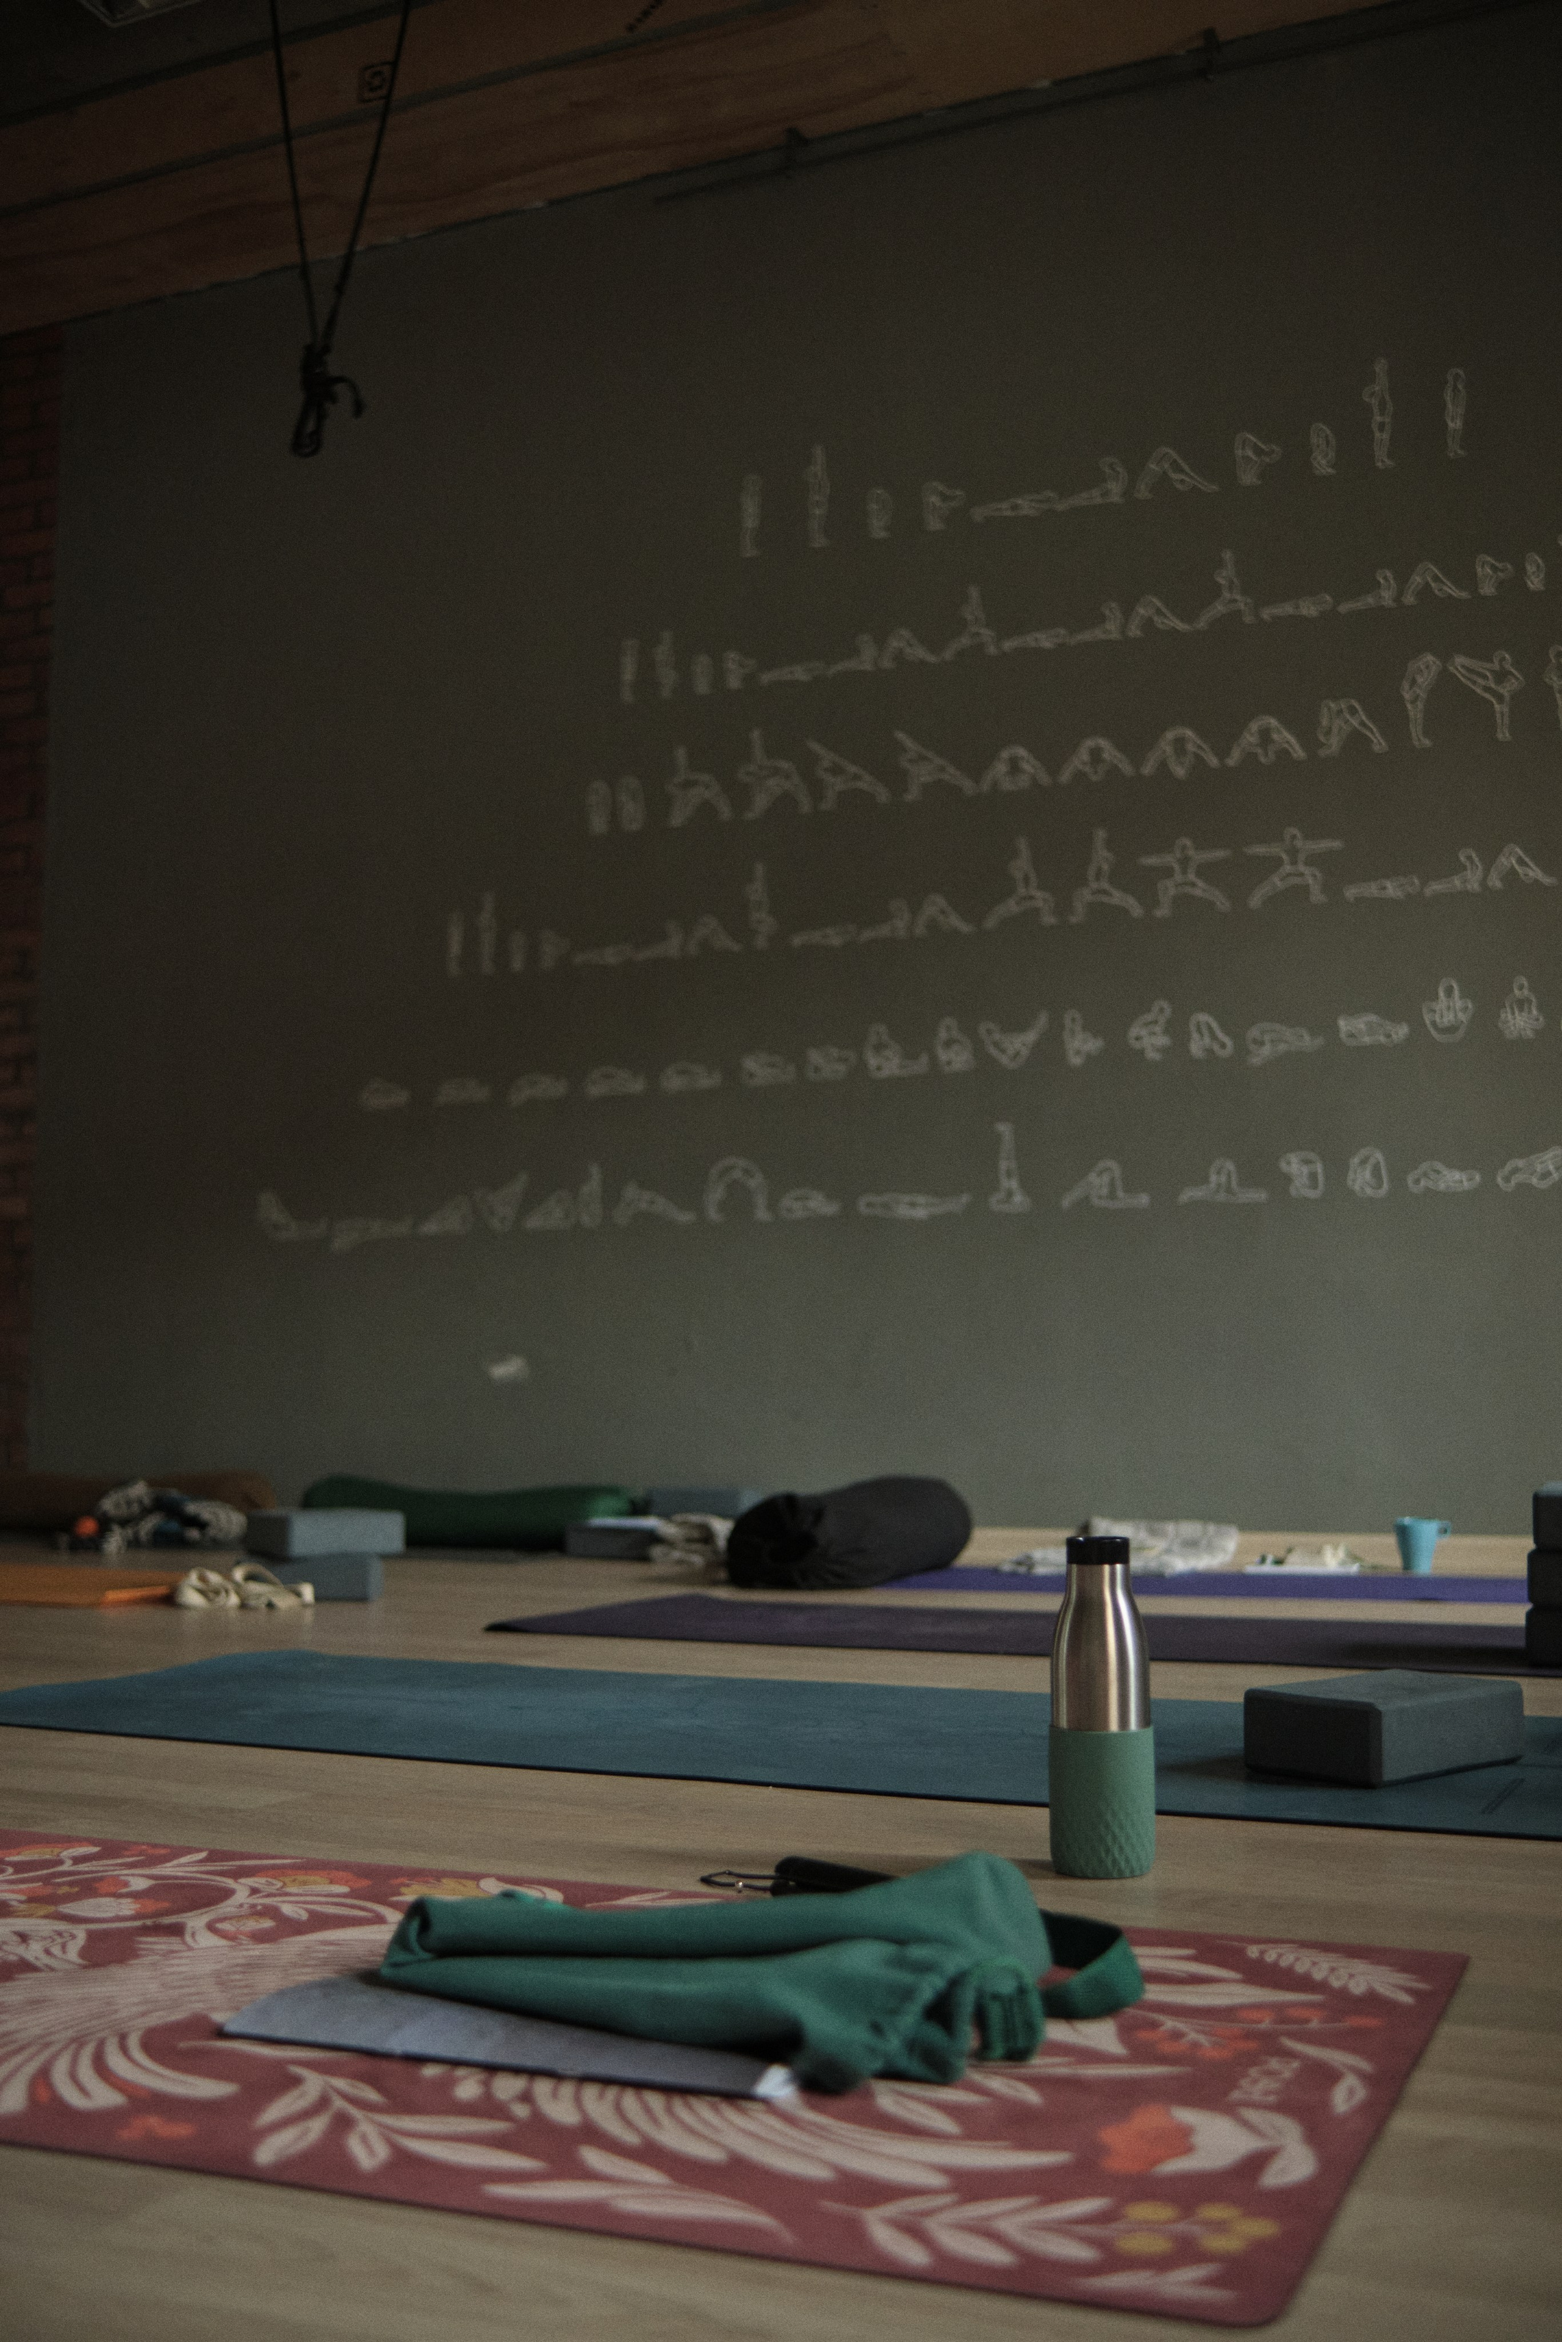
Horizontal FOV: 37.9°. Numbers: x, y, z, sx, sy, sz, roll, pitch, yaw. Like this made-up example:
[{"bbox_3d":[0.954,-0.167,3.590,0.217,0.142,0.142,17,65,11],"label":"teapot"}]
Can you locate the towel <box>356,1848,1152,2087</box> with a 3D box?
[{"bbox_3d":[-0.040,0.435,1.303,0.449,0.075,0.266,-2,-6,20],"label":"towel"}]

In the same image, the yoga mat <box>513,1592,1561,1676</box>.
[{"bbox_3d":[0.474,0.689,3.413,1.760,0.006,0.625,-3,-7,25],"label":"yoga mat"}]

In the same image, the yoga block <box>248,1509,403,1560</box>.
[{"bbox_3d":[-0.821,0.654,4.114,0.230,0.075,0.150,5,-8,-40],"label":"yoga block"}]

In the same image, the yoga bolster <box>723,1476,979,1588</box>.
[{"bbox_3d":[0.146,0.718,4.570,0.200,0.190,0.610,-4,-7,32],"label":"yoga bolster"}]

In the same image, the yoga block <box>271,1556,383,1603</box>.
[{"bbox_3d":[-0.825,0.722,4.045,0.230,0.075,0.150,0,-6,0],"label":"yoga block"}]

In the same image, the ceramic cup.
[{"bbox_3d":[1.295,0.755,4.588,0.115,0.106,0.090,0,-6,0],"label":"ceramic cup"}]

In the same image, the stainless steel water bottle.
[{"bbox_3d":[0.234,0.391,1.681,0.078,0.246,0.078,0,-6,0],"label":"stainless steel water bottle"}]

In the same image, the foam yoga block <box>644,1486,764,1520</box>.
[{"bbox_3d":[-0.174,0.781,5.367,0.230,0.075,0.150,-3,-6,23],"label":"foam yoga block"}]

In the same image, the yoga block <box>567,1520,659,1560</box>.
[{"bbox_3d":[-0.349,0.836,5.179,0.230,0.075,0.150,-3,-7,28],"label":"yoga block"}]

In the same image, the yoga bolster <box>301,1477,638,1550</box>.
[{"bbox_3d":[-0.741,0.818,5.457,0.740,0.160,0.200,-3,-6,21],"label":"yoga bolster"}]

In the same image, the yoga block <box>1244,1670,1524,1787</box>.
[{"bbox_3d":[0.561,0.515,2.119,0.232,0.074,0.148,5,-8,-41],"label":"yoga block"}]

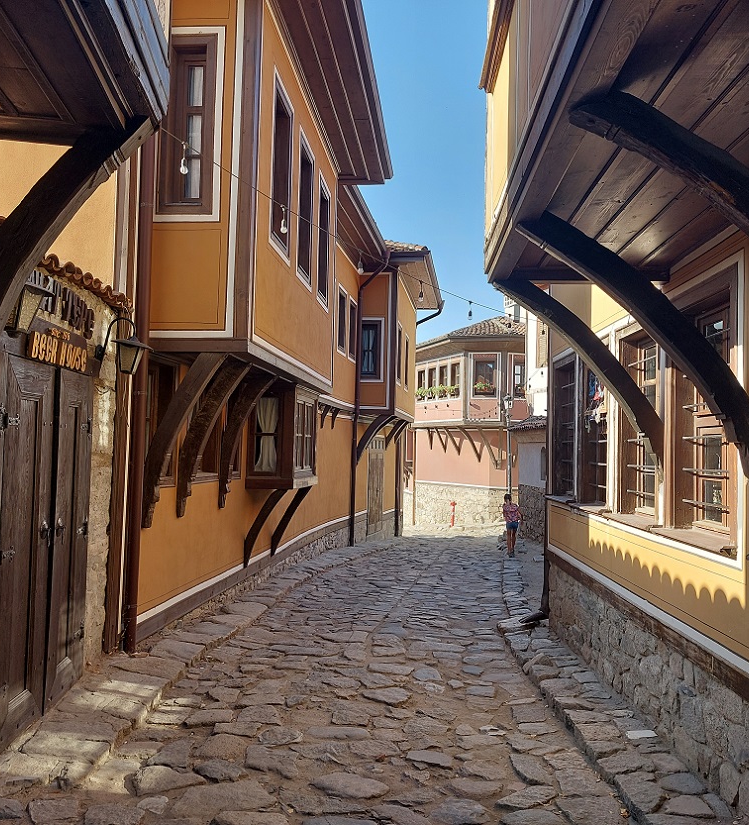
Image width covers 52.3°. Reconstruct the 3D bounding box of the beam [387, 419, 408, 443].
[{"bbox_3d":[0.546,0.554,18.692,0.500,0.719,0.130,1,-3,9],"label":"beam"}]

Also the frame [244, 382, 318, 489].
[{"bbox_3d":[-1.182,0.331,10.164,0.596,1.270,1.458,1,-3,7],"label":"frame"}]

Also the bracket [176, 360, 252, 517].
[{"bbox_3d":[-1.521,0.261,7.340,0.661,1.501,0.160,1,-3,5],"label":"bracket"}]

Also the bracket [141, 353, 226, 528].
[{"bbox_3d":[-1.501,0.222,6.028,0.630,1.389,0.130,1,-3,7],"label":"bracket"}]

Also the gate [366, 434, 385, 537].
[{"bbox_3d":[0.084,1.714,18.108,0.120,2.210,1.280,1,-3,17],"label":"gate"}]

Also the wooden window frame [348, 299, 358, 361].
[{"bbox_3d":[-0.417,-1.558,14.450,0.100,1.100,0.930,1,-3,8],"label":"wooden window frame"}]

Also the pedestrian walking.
[{"bbox_3d":[3.188,2.638,17.801,0.450,1.462,0.320,1,-3,3],"label":"pedestrian walking"}]

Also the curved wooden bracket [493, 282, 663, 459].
[{"bbox_3d":[1.146,-0.179,4.314,0.940,1.096,0.140,1,-3,1],"label":"curved wooden bracket"}]

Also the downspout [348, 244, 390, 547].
[{"bbox_3d":[-0.104,-0.306,16.664,0.756,6.471,0.300,1,-3,6],"label":"downspout"}]

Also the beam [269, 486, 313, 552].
[{"bbox_3d":[-1.148,1.516,10.729,0.559,0.968,0.110,1,-3,7],"label":"beam"}]

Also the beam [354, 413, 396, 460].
[{"bbox_3d":[0.016,0.532,15.418,0.740,1.035,0.130,1,-3,9],"label":"beam"}]

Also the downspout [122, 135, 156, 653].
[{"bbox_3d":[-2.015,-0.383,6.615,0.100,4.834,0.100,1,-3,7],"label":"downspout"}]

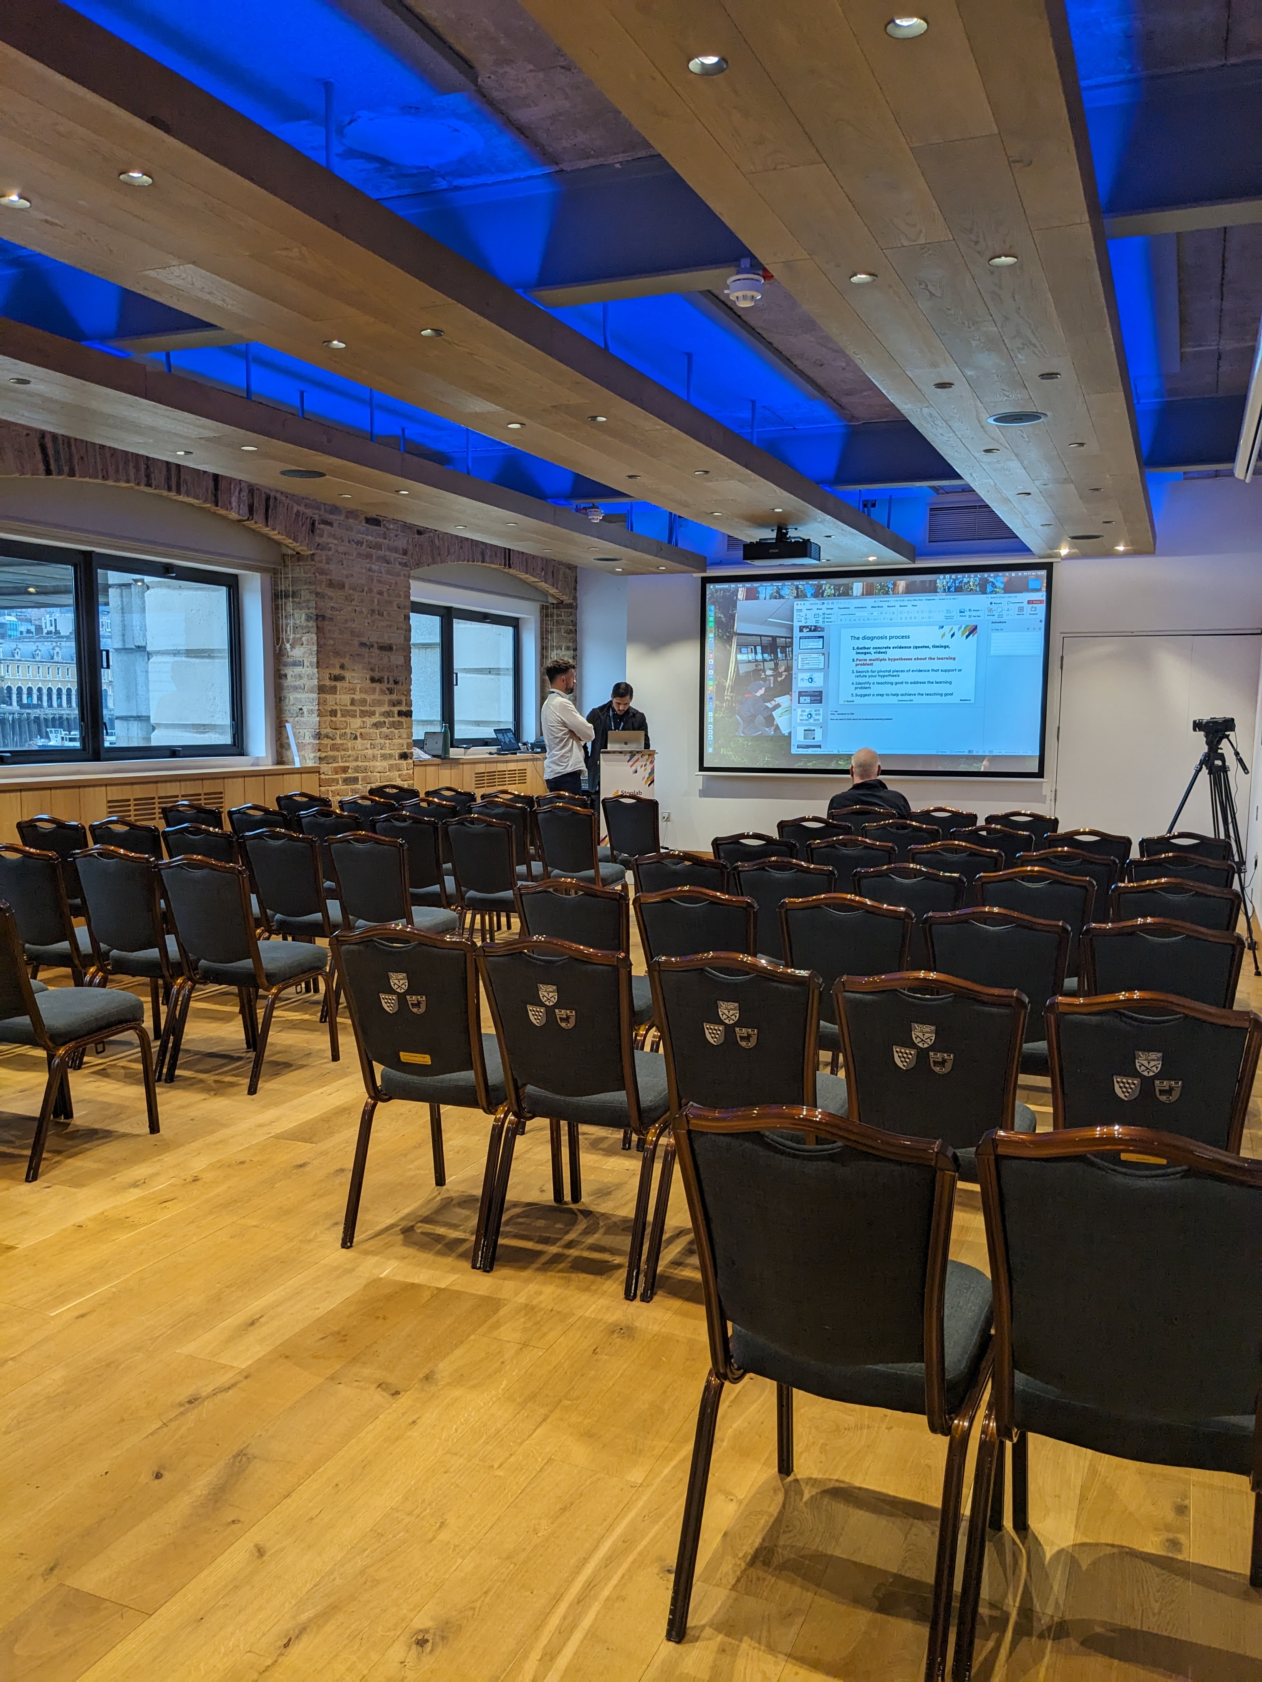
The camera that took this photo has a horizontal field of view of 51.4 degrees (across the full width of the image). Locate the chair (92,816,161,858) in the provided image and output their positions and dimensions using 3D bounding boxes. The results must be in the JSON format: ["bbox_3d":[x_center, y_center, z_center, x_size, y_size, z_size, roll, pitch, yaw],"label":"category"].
[{"bbox_3d":[-2.360,0.316,6.644,0.434,0.897,0.575,3,6,19],"label":"chair"}]

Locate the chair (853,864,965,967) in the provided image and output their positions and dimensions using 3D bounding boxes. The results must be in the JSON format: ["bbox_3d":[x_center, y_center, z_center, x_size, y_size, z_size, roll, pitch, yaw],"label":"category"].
[{"bbox_3d":[1.146,0.524,5.246,0.447,0.920,0.601,3,6,22],"label":"chair"}]

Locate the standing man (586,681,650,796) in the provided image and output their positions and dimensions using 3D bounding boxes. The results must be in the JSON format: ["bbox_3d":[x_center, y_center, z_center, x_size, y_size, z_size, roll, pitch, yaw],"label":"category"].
[{"bbox_3d":[-0.110,-0.544,11.551,0.540,1.730,0.420,2,6,9],"label":"standing man"}]

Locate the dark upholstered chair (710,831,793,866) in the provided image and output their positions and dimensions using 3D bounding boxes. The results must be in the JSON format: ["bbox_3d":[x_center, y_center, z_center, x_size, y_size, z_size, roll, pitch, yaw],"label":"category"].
[{"bbox_3d":[0.695,0.398,6.535,0.439,0.941,0.604,3,6,23],"label":"dark upholstered chair"}]

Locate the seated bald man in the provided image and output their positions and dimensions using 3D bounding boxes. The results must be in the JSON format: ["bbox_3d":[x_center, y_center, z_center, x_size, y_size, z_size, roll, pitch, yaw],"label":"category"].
[{"bbox_3d":[1.550,0.025,8.238,0.536,1.248,0.799,3,6,25],"label":"seated bald man"}]

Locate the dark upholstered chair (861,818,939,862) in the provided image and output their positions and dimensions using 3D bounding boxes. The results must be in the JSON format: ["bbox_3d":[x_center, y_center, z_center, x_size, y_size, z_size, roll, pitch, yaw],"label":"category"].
[{"bbox_3d":[1.545,0.324,7.305,0.447,0.920,0.601,3,6,22],"label":"dark upholstered chair"}]

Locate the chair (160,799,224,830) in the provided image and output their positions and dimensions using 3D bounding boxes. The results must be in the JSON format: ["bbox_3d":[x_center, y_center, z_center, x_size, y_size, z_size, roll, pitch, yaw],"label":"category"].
[{"bbox_3d":[-2.463,0.210,7.950,0.447,0.920,0.601,3,6,21],"label":"chair"}]

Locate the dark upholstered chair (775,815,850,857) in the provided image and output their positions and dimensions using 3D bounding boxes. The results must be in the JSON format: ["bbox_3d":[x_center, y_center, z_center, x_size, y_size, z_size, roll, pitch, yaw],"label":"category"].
[{"bbox_3d":[1.124,0.304,7.544,0.439,0.941,0.604,3,6,23],"label":"dark upholstered chair"}]

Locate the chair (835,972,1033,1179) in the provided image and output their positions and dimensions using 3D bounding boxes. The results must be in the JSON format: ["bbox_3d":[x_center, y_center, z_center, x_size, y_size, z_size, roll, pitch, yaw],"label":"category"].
[{"bbox_3d":[0.729,0.697,3.054,0.439,0.902,0.584,3,6,23],"label":"chair"}]

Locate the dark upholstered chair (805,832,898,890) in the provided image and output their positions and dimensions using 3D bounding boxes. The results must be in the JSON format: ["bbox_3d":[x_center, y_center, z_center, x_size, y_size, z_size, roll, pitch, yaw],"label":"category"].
[{"bbox_3d":[1.098,0.396,6.234,0.439,0.902,0.584,3,6,23],"label":"dark upholstered chair"}]

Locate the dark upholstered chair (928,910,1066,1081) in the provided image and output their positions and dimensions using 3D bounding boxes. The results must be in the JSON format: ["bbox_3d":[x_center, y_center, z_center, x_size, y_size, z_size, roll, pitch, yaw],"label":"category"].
[{"bbox_3d":[1.147,0.612,4.056,0.434,0.897,0.575,3,6,22],"label":"dark upholstered chair"}]

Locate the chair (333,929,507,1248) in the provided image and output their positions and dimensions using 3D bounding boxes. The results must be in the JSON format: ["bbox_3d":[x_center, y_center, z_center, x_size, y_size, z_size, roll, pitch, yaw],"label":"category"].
[{"bbox_3d":[-0.488,0.628,3.615,0.439,0.902,0.584,3,6,22],"label":"chair"}]

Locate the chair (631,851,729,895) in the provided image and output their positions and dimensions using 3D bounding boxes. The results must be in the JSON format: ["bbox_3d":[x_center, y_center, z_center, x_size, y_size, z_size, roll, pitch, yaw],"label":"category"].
[{"bbox_3d":[0.301,0.463,5.463,0.434,0.897,0.575,3,6,23],"label":"chair"}]

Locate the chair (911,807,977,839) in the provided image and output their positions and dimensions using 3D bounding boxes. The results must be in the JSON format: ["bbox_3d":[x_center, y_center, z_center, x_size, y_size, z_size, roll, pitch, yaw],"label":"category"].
[{"bbox_3d":[2.022,0.226,8.347,0.447,0.920,0.601,3,6,23],"label":"chair"}]

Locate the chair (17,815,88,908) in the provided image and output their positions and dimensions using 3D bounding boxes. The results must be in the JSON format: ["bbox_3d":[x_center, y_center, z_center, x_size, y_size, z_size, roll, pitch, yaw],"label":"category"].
[{"bbox_3d":[-2.888,0.310,7.021,0.439,0.941,0.604,2,6,18],"label":"chair"}]

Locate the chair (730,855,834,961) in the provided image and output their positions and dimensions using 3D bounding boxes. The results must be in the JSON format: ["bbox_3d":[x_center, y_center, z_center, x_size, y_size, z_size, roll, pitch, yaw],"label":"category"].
[{"bbox_3d":[0.681,0.481,5.293,0.439,0.902,0.584,3,6,23],"label":"chair"}]

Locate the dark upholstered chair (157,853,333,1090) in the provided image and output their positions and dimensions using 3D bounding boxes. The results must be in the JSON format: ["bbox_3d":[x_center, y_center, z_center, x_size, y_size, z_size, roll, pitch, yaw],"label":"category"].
[{"bbox_3d":[-1.556,0.488,5.353,0.439,0.941,0.604,3,6,22],"label":"dark upholstered chair"}]

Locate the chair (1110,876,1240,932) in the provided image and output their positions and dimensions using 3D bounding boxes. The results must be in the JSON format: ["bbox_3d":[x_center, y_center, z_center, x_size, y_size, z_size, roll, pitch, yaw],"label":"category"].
[{"bbox_3d":[1.952,0.550,4.767,0.434,0.897,0.575,3,6,22],"label":"chair"}]

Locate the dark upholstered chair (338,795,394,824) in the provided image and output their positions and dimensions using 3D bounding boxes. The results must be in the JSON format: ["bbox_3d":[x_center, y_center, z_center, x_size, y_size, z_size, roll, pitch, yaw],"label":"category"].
[{"bbox_3d":[-1.586,0.147,8.693,0.447,0.920,0.601,3,6,22],"label":"dark upholstered chair"}]

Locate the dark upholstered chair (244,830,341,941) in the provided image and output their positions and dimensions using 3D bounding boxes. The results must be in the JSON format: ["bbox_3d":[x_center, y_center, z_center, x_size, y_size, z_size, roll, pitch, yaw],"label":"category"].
[{"bbox_3d":[-1.504,0.367,6.227,0.434,0.897,0.575,3,6,18],"label":"dark upholstered chair"}]

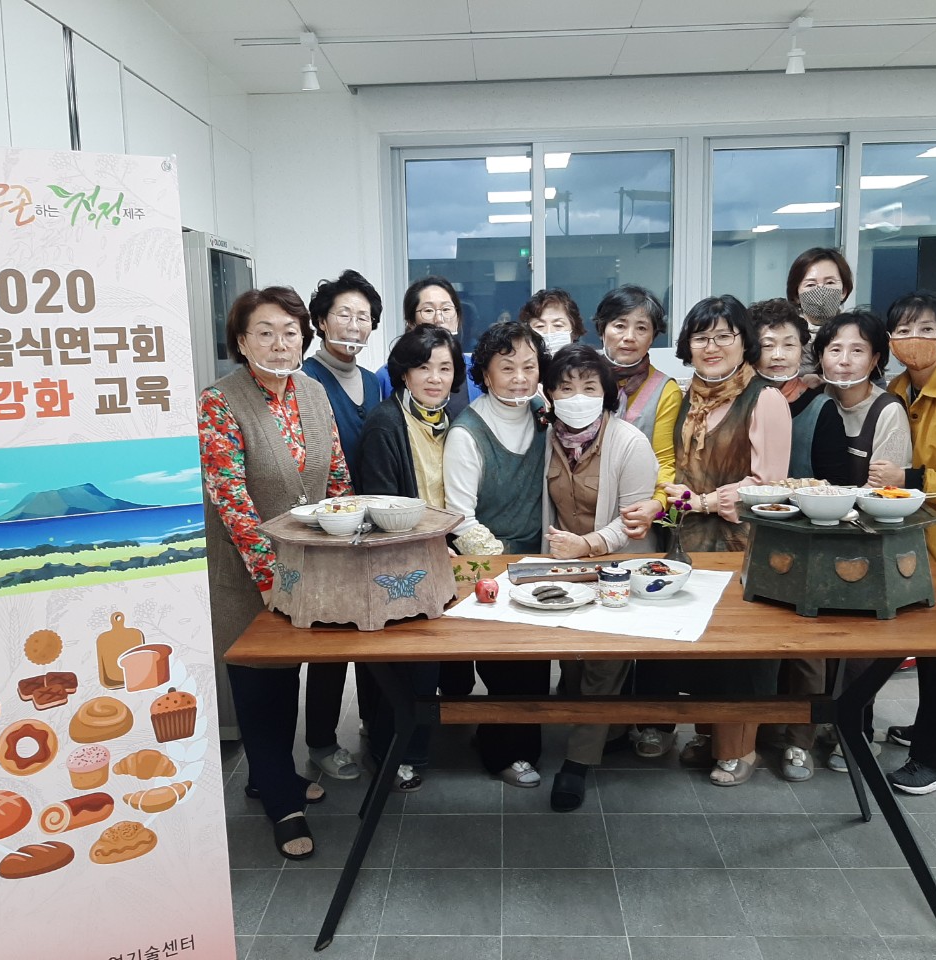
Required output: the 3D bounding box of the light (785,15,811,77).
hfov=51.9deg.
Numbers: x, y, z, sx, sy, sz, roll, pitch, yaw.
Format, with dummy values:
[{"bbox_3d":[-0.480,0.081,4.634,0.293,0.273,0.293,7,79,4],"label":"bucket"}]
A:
[{"bbox_3d":[1.260,-1.658,3.675,0.100,0.205,0.110,-1,8,3],"label":"light"}]

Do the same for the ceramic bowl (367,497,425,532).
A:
[{"bbox_3d":[-0.166,0.088,2.274,0.142,0.063,0.142,-2,8,0],"label":"ceramic bowl"}]

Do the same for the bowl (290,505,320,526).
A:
[{"bbox_3d":[-0.374,0.093,2.372,0.122,0.037,0.122,-2,8,0],"label":"bowl"}]

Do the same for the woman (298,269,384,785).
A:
[{"bbox_3d":[-0.421,0.154,3.163,0.410,1.650,0.340,-6,9,-30],"label":"woman"}]

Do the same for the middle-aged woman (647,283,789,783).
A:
[{"bbox_3d":[0.803,0.193,3.057,0.440,1.540,0.370,5,10,38],"label":"middle-aged woman"}]

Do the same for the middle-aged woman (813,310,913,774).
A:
[{"bbox_3d":[1.206,0.225,2.967,0.450,1.480,0.440,2,9,23],"label":"middle-aged woman"}]

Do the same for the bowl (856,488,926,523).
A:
[{"bbox_3d":[0.977,0.060,2.224,0.148,0.064,0.148,-1,8,3],"label":"bowl"}]

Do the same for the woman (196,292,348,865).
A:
[{"bbox_3d":[-0.509,0.261,2.712,0.480,1.580,0.440,-6,9,-29],"label":"woman"}]

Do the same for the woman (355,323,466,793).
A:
[{"bbox_3d":[-0.151,0.268,2.949,0.460,1.480,0.440,-5,9,-24],"label":"woman"}]

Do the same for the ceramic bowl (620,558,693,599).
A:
[{"bbox_3d":[0.470,0.253,2.407,0.178,0.072,0.178,-1,8,3],"label":"ceramic bowl"}]

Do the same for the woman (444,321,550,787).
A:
[{"bbox_3d":[0.109,0.235,3.102,0.410,1.480,0.340,-5,9,-21],"label":"woman"}]

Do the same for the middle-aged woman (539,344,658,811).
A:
[{"bbox_3d":[0.405,0.279,3.025,0.430,1.400,0.460,1,8,16],"label":"middle-aged woman"}]

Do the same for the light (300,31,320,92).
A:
[{"bbox_3d":[-0.603,-1.602,3.680,0.080,0.230,0.080,-1,8,3],"label":"light"}]

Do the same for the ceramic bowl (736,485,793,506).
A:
[{"bbox_3d":[0.788,0.043,2.551,0.146,0.042,0.146,0,8,12],"label":"ceramic bowl"}]

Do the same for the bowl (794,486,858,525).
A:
[{"bbox_3d":[0.826,0.061,2.226,0.136,0.072,0.136,-1,8,3],"label":"bowl"}]

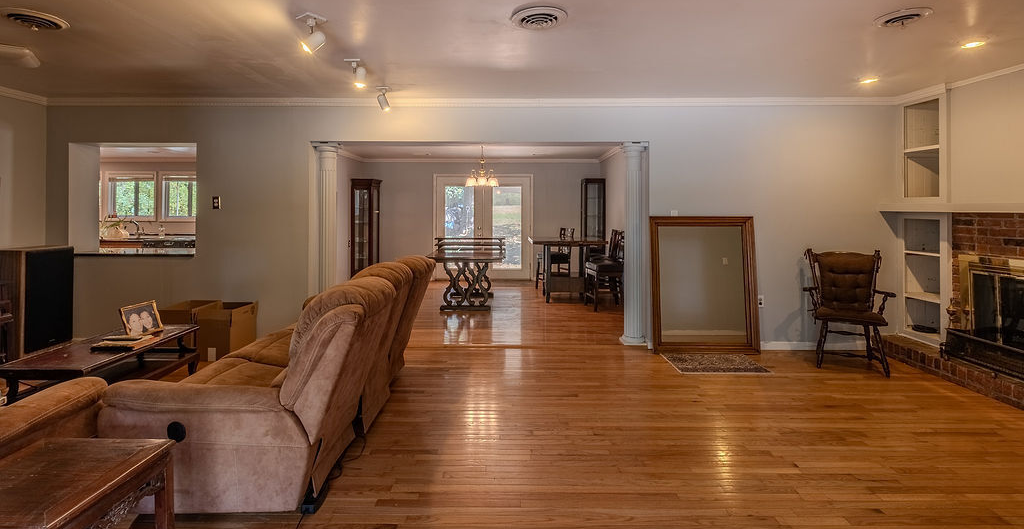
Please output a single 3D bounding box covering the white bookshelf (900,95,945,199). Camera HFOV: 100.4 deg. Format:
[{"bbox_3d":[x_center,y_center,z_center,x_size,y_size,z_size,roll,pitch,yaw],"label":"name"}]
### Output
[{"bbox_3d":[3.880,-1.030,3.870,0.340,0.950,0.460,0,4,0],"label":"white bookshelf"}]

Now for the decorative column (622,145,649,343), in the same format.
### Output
[{"bbox_3d":[1.235,-0.215,4.300,0.245,2.000,0.245,0,3,0],"label":"decorative column"}]

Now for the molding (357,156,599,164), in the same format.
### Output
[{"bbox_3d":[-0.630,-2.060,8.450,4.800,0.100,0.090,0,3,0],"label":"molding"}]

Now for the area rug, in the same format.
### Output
[{"bbox_3d":[1.785,0.865,3.780,0.760,0.012,0.500,0,6,0],"label":"area rug"}]

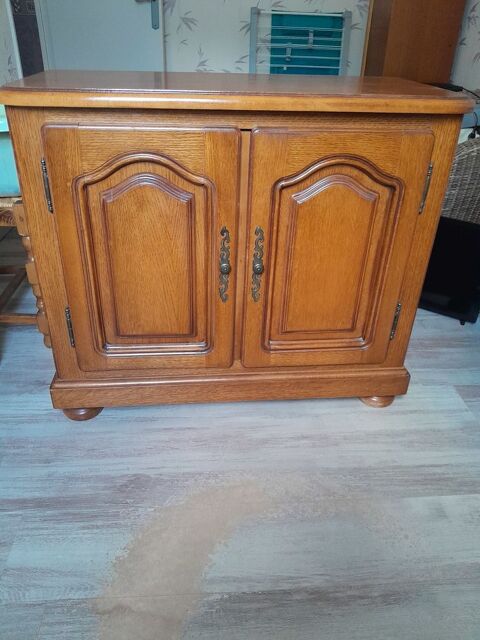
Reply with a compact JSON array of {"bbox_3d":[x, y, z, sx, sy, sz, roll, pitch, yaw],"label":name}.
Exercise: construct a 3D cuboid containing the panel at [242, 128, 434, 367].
[{"bbox_3d":[0.206,-0.133,1.120,0.384,0.583,0.029,-1,30,-6],"label":"panel"}]

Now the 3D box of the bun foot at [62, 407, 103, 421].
[{"bbox_3d":[-0.426,0.231,1.302,0.102,0.055,0.102,-1,30,-6],"label":"bun foot"}]

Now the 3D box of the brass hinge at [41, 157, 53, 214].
[{"bbox_3d":[-0.390,-0.269,0.974,0.011,0.111,0.012,-1,30,-6],"label":"brass hinge"}]

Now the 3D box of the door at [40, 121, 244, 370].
[{"bbox_3d":[-0.201,-0.125,1.078,0.379,0.581,0.029,-1,30,-6],"label":"door"}]

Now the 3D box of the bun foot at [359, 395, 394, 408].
[{"bbox_3d":[0.400,0.211,1.385,0.102,0.055,0.102,-1,30,-6],"label":"bun foot"}]

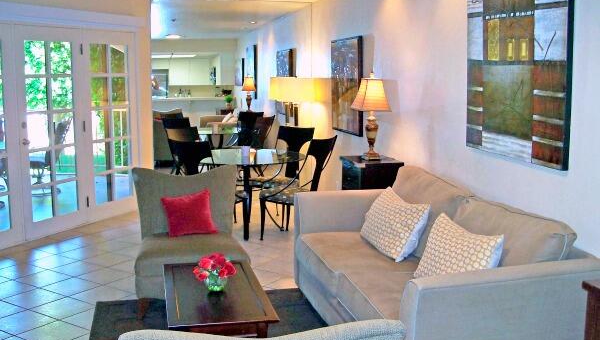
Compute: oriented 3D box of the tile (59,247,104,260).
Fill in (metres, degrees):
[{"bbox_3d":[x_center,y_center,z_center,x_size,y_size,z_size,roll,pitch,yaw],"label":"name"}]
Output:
[{"bbox_3d":[-1.951,0.752,5.746,0.317,0.010,0.317,6,10,31],"label":"tile"}]

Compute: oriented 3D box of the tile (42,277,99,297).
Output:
[{"bbox_3d":[-1.683,0.865,4.722,0.311,0.010,0.311,6,10,31],"label":"tile"}]

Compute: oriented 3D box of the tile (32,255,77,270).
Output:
[{"bbox_3d":[-2.121,0.791,5.488,0.325,0.010,0.325,6,10,32],"label":"tile"}]

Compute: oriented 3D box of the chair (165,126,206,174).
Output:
[{"bbox_3d":[-1.201,0.040,7.265,0.450,0.980,0.520,-6,11,-40],"label":"chair"}]

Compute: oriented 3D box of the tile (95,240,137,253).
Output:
[{"bbox_3d":[-1.771,0.718,6.006,0.325,0.010,0.325,6,10,32],"label":"tile"}]

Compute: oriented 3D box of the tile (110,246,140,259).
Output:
[{"bbox_3d":[-1.492,0.749,5.823,0.325,0.010,0.325,6,10,32],"label":"tile"}]

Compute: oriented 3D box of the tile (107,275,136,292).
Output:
[{"bbox_3d":[-1.300,0.882,4.978,0.317,0.010,0.317,6,10,31],"label":"tile"}]

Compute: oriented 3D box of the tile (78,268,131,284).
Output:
[{"bbox_3d":[-1.519,0.828,4.984,0.311,0.010,0.311,6,10,31],"label":"tile"}]

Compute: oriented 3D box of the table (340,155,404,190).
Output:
[{"bbox_3d":[0.605,0.348,5.404,0.367,0.867,0.459,-1,9,-14],"label":"table"}]

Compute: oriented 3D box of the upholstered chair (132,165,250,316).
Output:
[{"bbox_3d":[-0.787,0.492,4.587,0.770,0.900,0.880,-1,9,-13],"label":"upholstered chair"}]

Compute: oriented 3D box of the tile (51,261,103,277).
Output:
[{"bbox_3d":[-1.783,0.800,5.146,0.311,0.010,0.311,6,10,31],"label":"tile"}]

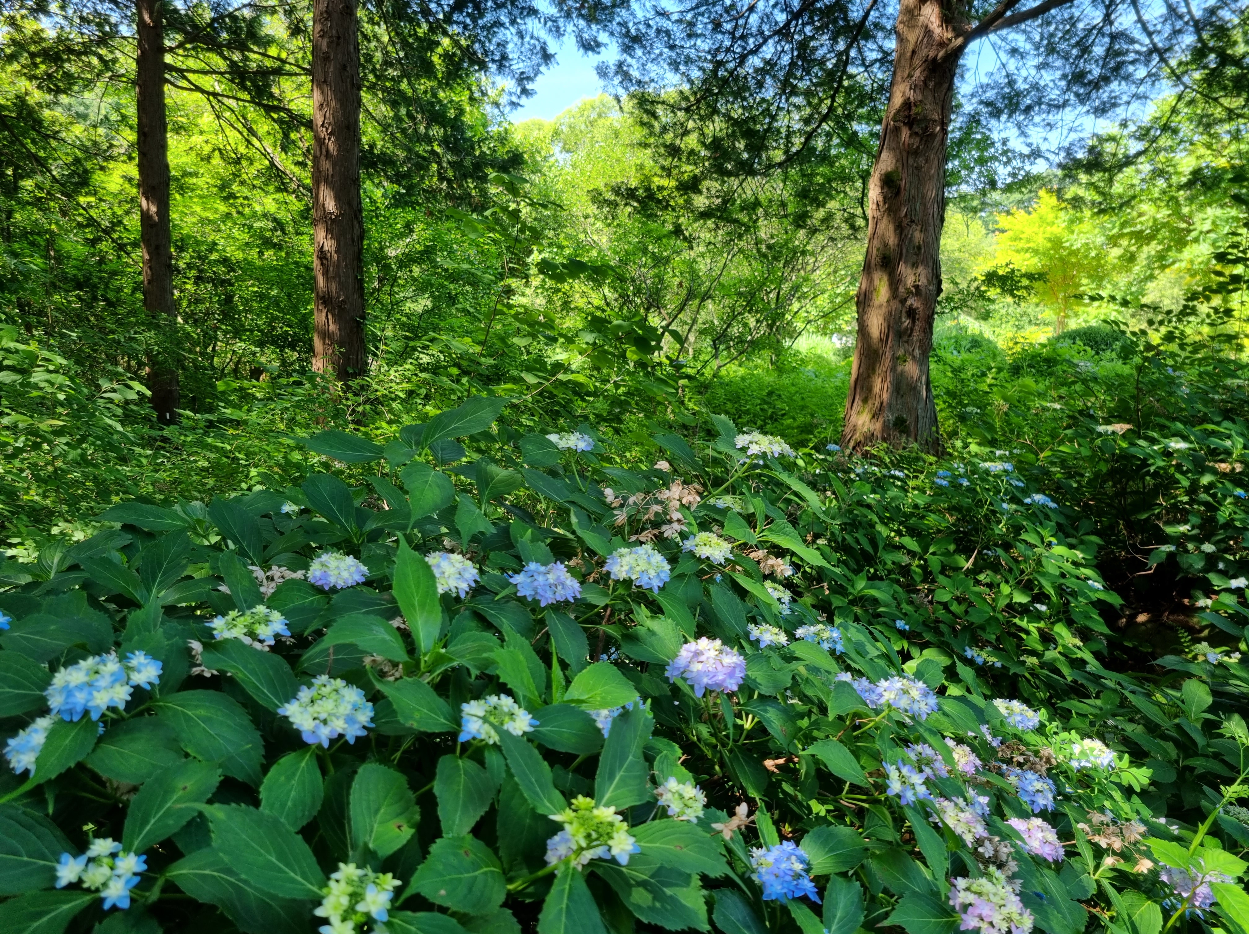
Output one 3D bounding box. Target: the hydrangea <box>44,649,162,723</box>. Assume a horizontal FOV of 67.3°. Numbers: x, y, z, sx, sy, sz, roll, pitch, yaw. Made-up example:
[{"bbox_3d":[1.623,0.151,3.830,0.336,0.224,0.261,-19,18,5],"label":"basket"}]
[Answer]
[{"bbox_3d":[-0.621,0.262,1.120,0.132,0.075,0.105,-4,8,-30],"label":"hydrangea"}]

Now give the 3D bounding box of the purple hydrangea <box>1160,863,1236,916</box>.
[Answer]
[{"bbox_3d":[0.841,0.621,1.380,0.105,0.070,0.100,5,8,33],"label":"purple hydrangea"}]

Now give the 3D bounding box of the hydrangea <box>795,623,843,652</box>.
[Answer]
[{"bbox_3d":[0.383,0.338,1.850,0.090,0.052,0.090,6,13,0],"label":"hydrangea"}]

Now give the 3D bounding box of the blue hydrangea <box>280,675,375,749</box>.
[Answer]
[{"bbox_3d":[-0.381,0.314,1.200,0.116,0.075,0.116,0,26,0],"label":"blue hydrangea"}]

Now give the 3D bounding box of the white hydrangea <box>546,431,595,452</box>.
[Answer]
[{"bbox_3d":[-0.117,-0.055,2.050,0.105,0.045,0.100,0,7,0],"label":"white hydrangea"}]

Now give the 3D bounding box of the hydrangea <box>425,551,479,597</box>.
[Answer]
[{"bbox_3d":[-0.308,0.190,1.660,0.102,0.075,0.100,-1,7,-11],"label":"hydrangea"}]

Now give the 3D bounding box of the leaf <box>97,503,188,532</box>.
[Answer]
[{"bbox_3d":[-0.951,0.099,1.850,0.175,0.050,0.100,-4,8,-27],"label":"leaf"}]

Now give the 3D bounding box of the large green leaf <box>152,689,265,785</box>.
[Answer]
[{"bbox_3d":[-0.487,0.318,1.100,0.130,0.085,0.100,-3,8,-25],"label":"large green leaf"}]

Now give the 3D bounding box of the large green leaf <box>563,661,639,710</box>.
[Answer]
[{"bbox_3d":[-0.030,0.284,1.220,0.098,0.050,0.085,0,7,-1],"label":"large green leaf"}]

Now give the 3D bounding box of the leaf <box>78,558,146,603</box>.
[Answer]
[{"bbox_3d":[-0.907,0.202,1.660,0.141,0.035,0.085,33,21,0],"label":"leaf"}]

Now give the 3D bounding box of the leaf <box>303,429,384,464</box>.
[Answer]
[{"bbox_3d":[-0.510,-0.036,1.700,0.155,0.030,0.075,10,38,6],"label":"leaf"}]

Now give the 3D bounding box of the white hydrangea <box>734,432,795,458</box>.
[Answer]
[{"bbox_3d":[0.279,-0.044,1.870,0.120,0.050,0.105,1,7,8],"label":"white hydrangea"}]

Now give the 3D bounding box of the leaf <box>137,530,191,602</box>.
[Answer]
[{"bbox_3d":[-0.818,0.177,1.680,0.095,0.147,0.035,19,-33,-7],"label":"leaf"}]

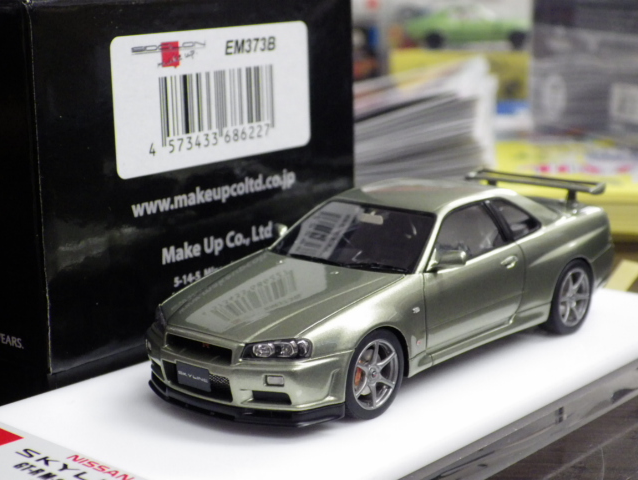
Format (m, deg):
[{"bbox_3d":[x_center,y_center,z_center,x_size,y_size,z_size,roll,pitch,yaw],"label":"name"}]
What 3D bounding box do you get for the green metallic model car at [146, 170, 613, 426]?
[{"bbox_3d":[0.015,0.006,0.242,0.043,0.032,0.107,8,15,40],"label":"green metallic model car"}]

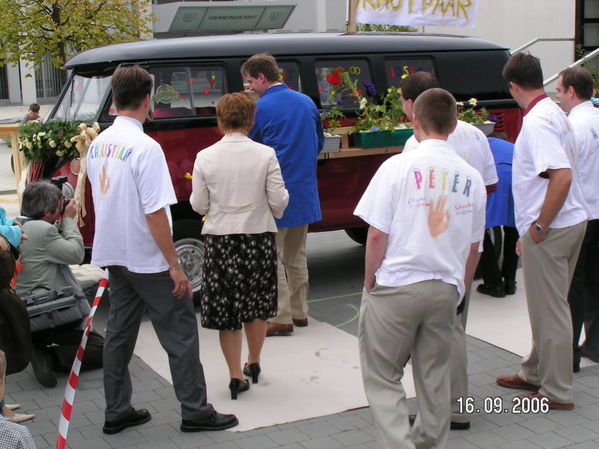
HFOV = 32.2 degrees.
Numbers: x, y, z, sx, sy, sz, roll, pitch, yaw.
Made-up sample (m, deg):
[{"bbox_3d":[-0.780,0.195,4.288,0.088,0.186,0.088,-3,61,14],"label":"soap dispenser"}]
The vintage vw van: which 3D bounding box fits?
[{"bbox_3d":[-0.144,-0.573,8.540,4.260,1.950,1.750,-7,11,-30],"label":"vintage vw van"}]

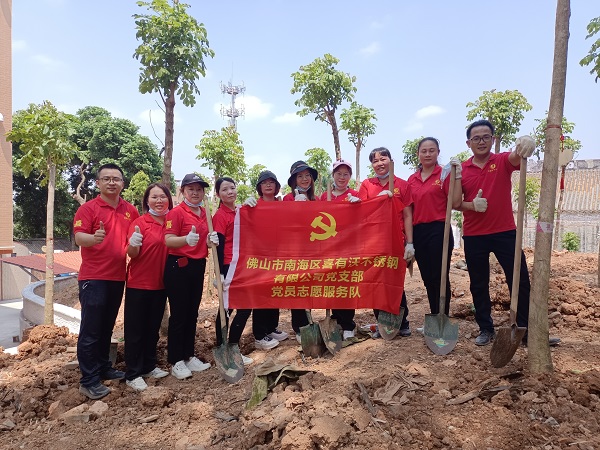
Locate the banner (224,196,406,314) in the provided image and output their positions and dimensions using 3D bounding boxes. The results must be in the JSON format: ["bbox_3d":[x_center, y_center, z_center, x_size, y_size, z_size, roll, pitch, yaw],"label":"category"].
[{"bbox_3d":[0.122,0.241,3.420,1.430,0.920,0.180,-1,-2,3],"label":"banner"}]

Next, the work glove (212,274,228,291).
[{"bbox_3d":[-0.627,0.454,3.420,0.120,0.150,0.110,-1,-2,-6],"label":"work glove"}]

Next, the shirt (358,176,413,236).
[{"bbox_3d":[0.701,-0.147,3.530,0.450,0.540,0.260,-1,0,12],"label":"shirt"}]

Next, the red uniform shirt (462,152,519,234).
[{"bbox_3d":[1.407,-0.225,3.200,0.450,0.650,0.290,-2,-2,20],"label":"red uniform shirt"}]

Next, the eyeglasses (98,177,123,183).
[{"bbox_3d":[-1.394,-0.333,3.170,0.142,0.044,0.140,0,-2,-27],"label":"eyeglasses"}]

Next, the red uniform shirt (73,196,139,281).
[{"bbox_3d":[-1.460,0.105,3.260,0.500,0.650,0.300,0,0,-35],"label":"red uniform shirt"}]

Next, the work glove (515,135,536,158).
[{"bbox_3d":[1.539,-0.531,2.950,0.130,0.160,0.130,-2,-2,27],"label":"work glove"}]

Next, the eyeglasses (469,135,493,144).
[{"bbox_3d":[1.312,-0.622,3.150,0.145,0.048,0.130,-8,2,22],"label":"eyeglasses"}]

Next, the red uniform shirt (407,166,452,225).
[{"bbox_3d":[1.050,-0.242,3.500,0.420,0.500,0.260,-1,0,26],"label":"red uniform shirt"}]

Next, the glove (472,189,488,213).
[{"bbox_3d":[1.250,-0.170,3.000,0.110,0.165,0.100,-1,0,17],"label":"glove"}]

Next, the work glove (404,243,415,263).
[{"bbox_3d":[0.882,0.225,3.480,0.090,0.170,0.100,-1,0,11],"label":"work glove"}]

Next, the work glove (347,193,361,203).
[{"bbox_3d":[0.432,-0.210,3.500,0.110,0.100,0.100,-1,0,9],"label":"work glove"}]

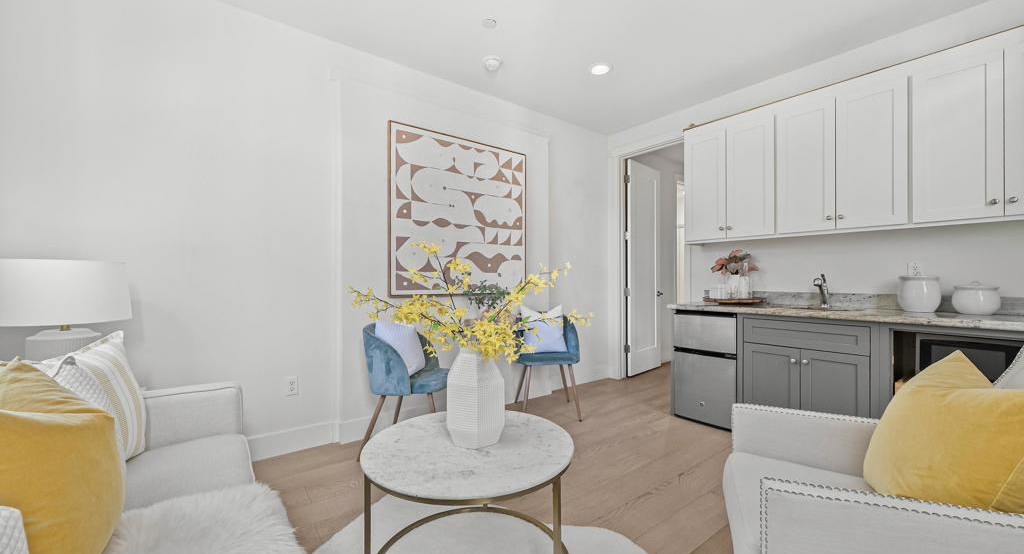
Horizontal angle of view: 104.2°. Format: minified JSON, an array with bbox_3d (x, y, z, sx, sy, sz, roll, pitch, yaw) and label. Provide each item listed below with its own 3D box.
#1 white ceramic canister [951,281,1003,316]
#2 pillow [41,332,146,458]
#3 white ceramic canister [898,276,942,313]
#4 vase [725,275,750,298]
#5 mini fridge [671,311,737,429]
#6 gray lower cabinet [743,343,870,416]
[{"bbox_3d":[2.637,0.120,2.264,0.182,0.187,0.182,0,0,-38],"label":"white ceramic canister"},{"bbox_3d":[-1.444,0.456,1.294,0.160,0.470,0.470,-14,5,-19],"label":"pillow"},{"bbox_3d":[2.500,0.103,2.449,0.193,0.221,0.193,0,0,-38],"label":"white ceramic canister"},{"bbox_3d":[1.839,0.081,3.243,0.165,0.185,0.165,0,0,-38],"label":"vase"},{"bbox_3d":[1.668,0.702,3.213,0.510,0.850,0.473,0,0,-38],"label":"mini fridge"},{"bbox_3d":[2.083,0.778,2.735,0.580,0.633,0.680,0,0,-38],"label":"gray lower cabinet"}]

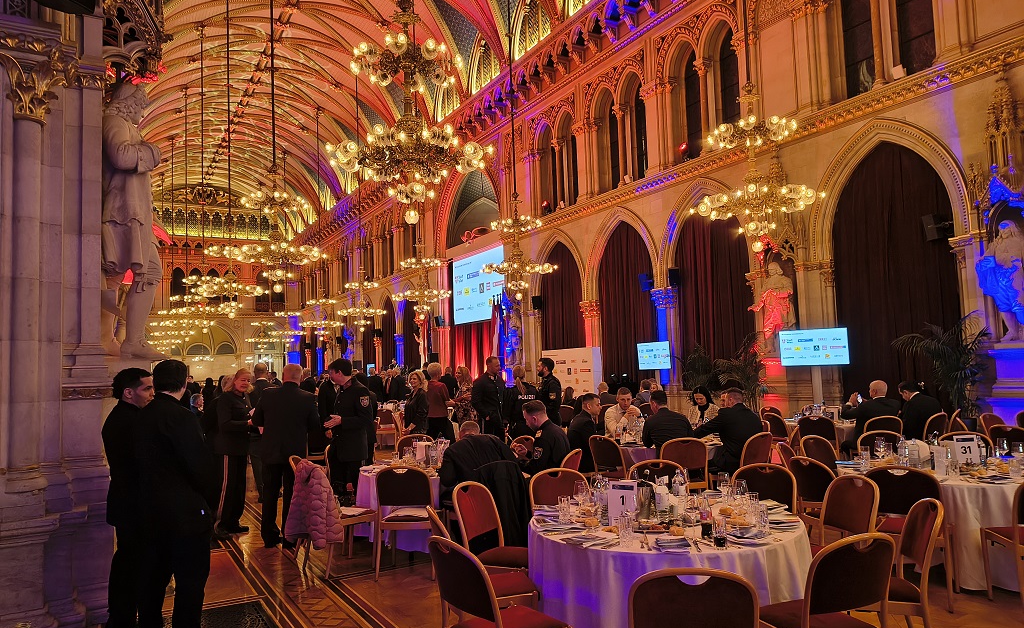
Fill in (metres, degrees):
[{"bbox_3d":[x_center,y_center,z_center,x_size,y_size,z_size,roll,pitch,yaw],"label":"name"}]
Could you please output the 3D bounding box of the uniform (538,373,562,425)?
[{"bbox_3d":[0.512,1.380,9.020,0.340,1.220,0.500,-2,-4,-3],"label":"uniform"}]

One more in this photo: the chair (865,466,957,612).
[{"bbox_3d":[2.814,1.499,4.969,0.460,0.900,0.530,-5,-5,36],"label":"chair"}]

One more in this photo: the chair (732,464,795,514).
[{"bbox_3d":[1.597,1.470,4.739,0.570,0.880,0.490,2,-6,-45],"label":"chair"}]

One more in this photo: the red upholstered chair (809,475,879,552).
[{"bbox_3d":[1.856,1.425,4.251,0.570,0.880,0.490,-1,-4,-15],"label":"red upholstered chair"}]

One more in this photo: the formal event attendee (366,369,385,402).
[{"bbox_3d":[-3.833,2.449,20.084,0.520,1.770,0.360,-4,-5,25],"label":"formal event attendee"}]

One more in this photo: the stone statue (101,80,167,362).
[{"bbox_3d":[-2.910,-0.725,5.400,0.620,2.127,0.720,0,-5,-29],"label":"stone statue"}]

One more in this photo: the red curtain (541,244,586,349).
[{"bbox_3d":[1.700,0.413,23.347,0.250,5.651,2.650,0,-5,-29],"label":"red curtain"}]

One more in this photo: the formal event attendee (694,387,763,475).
[{"bbox_3d":[2.279,1.460,7.484,0.620,1.350,0.850,1,-6,-38],"label":"formal event attendee"}]

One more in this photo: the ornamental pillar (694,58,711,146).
[{"bbox_3d":[5.671,-6.209,20.971,0.420,2.720,0.420,1,-5,-30],"label":"ornamental pillar"}]

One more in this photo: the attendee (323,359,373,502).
[{"bbox_3d":[-1.560,1.299,6.625,0.420,1.766,0.520,1,-5,-35],"label":"attendee"}]

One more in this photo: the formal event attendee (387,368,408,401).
[{"bbox_3d":[-3.210,2.419,20.084,0.540,1.780,0.380,0,-5,-30],"label":"formal event attendee"}]

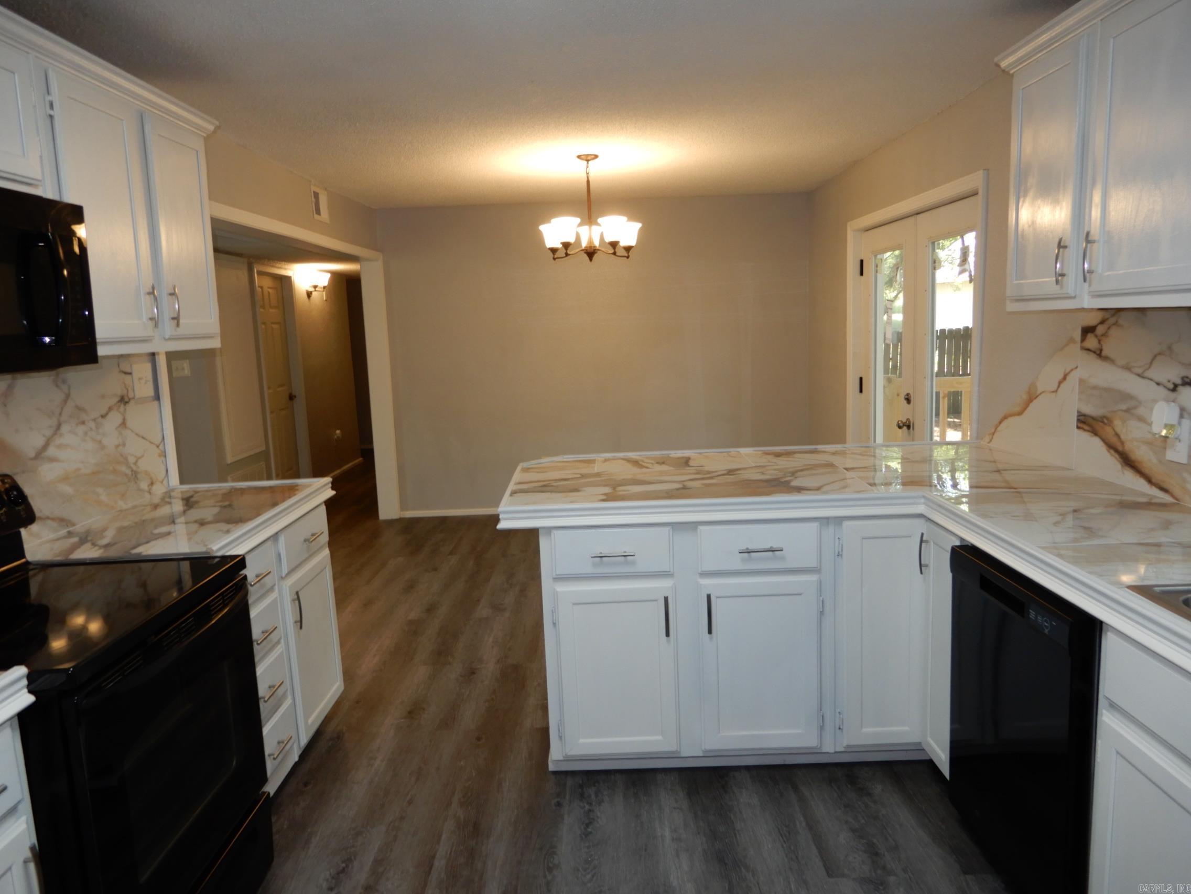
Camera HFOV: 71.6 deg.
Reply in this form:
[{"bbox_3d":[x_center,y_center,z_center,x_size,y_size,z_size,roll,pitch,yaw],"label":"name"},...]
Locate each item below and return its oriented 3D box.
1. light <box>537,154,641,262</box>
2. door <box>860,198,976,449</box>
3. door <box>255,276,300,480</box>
[{"bbox_3d":[-0.034,-1.349,4.711,0.595,0.581,0.580,-2,9,0],"label":"light"},{"bbox_3d":[1.773,-0.245,4.571,0.060,2.030,1.830,-2,9,0],"label":"door"},{"bbox_3d":[-2.862,-0.502,7.375,0.050,2.030,0.780,-2,9,0],"label":"door"}]

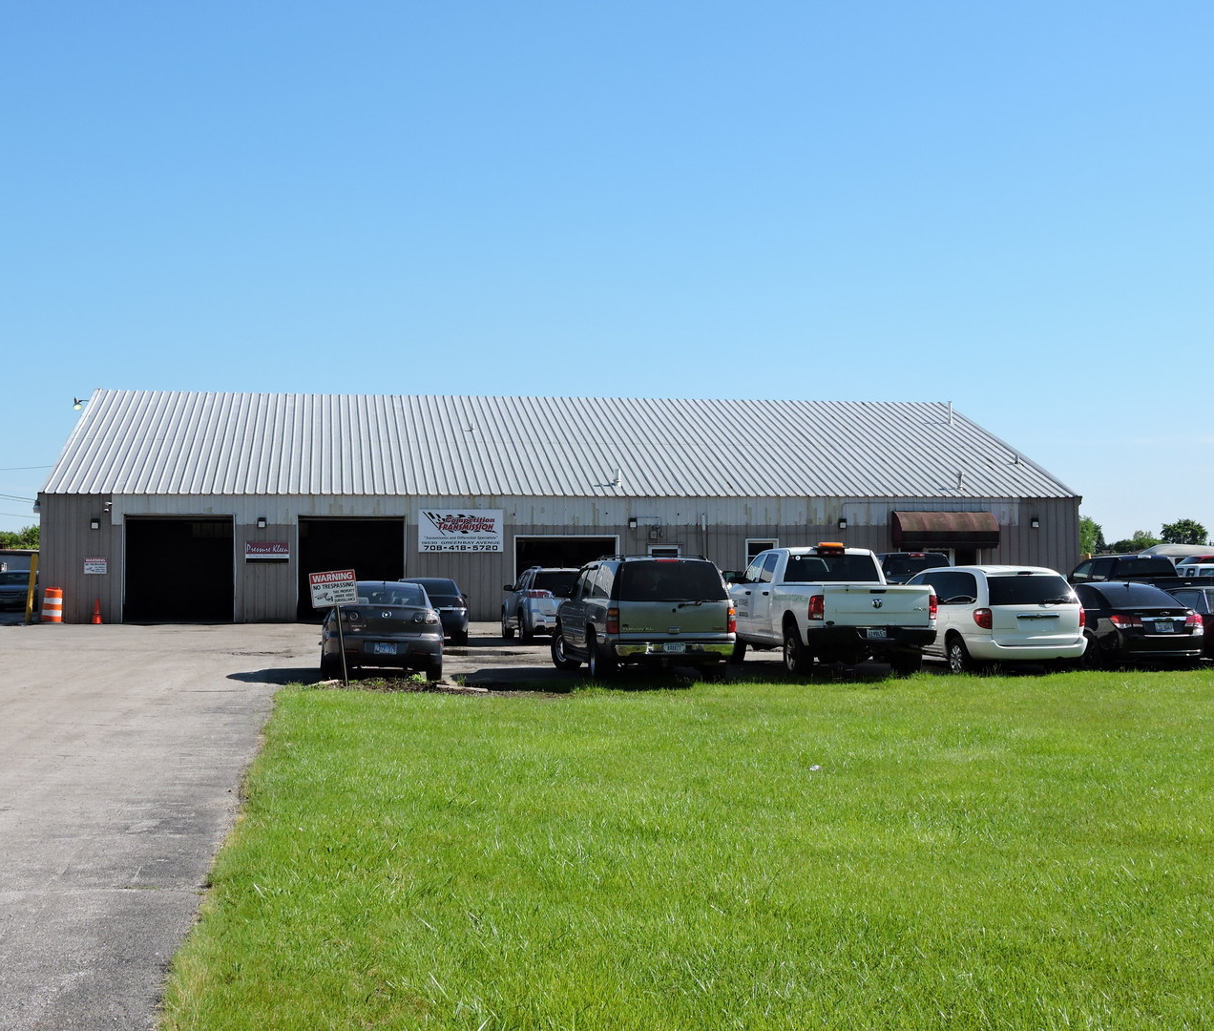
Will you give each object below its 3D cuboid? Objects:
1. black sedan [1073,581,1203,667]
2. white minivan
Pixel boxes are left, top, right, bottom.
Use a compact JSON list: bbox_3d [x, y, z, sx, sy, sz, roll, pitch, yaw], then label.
[{"bbox_3d":[8.904,1.882,32.326,1.790,1.470,4.600,0,-1,-10],"label":"black sedan"},{"bbox_3d":[6.242,1.702,30.433,1.980,1.750,5.090,0,-1,-12],"label":"white minivan"}]

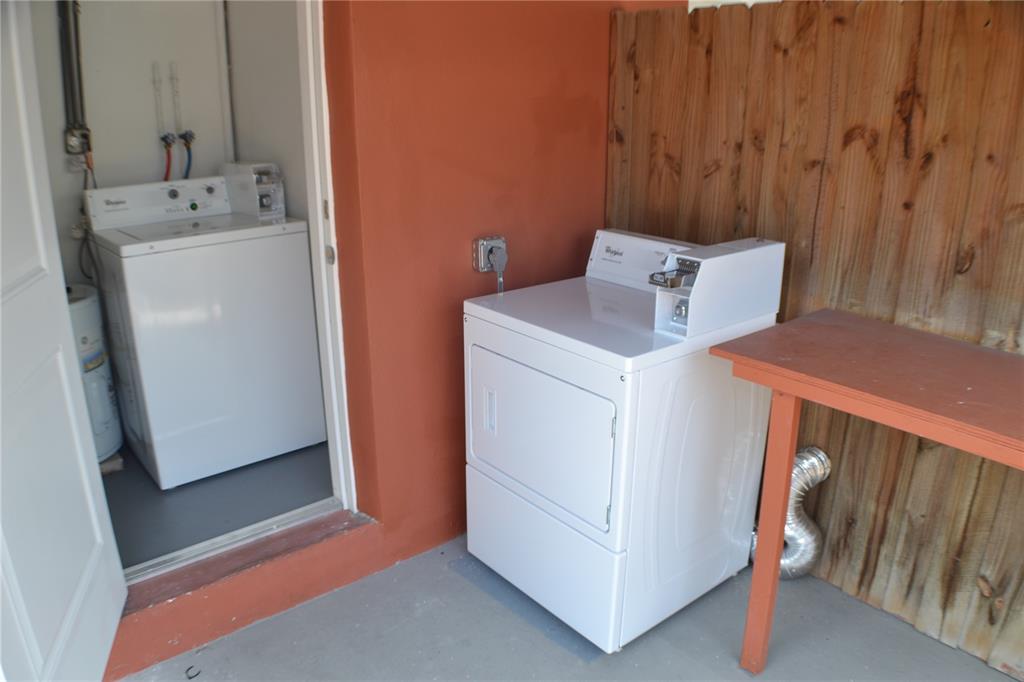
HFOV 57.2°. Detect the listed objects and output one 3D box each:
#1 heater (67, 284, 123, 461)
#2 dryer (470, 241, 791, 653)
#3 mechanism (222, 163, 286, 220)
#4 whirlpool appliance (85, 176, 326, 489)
[{"bbox_3d":[-1.713,0.119,3.511,0.400,0.645,0.400,-15,25,-35],"label":"heater"},{"bbox_3d":[0.334,0.228,3.042,0.690,1.141,0.697,-16,26,-38],"label":"dryer"},{"bbox_3d":[-1.018,-0.610,3.668,0.110,0.200,0.340,-15,25,-35],"label":"mechanism"},{"bbox_3d":[-1.201,-0.092,3.660,0.674,1.059,0.590,-15,25,-35],"label":"whirlpool appliance"}]

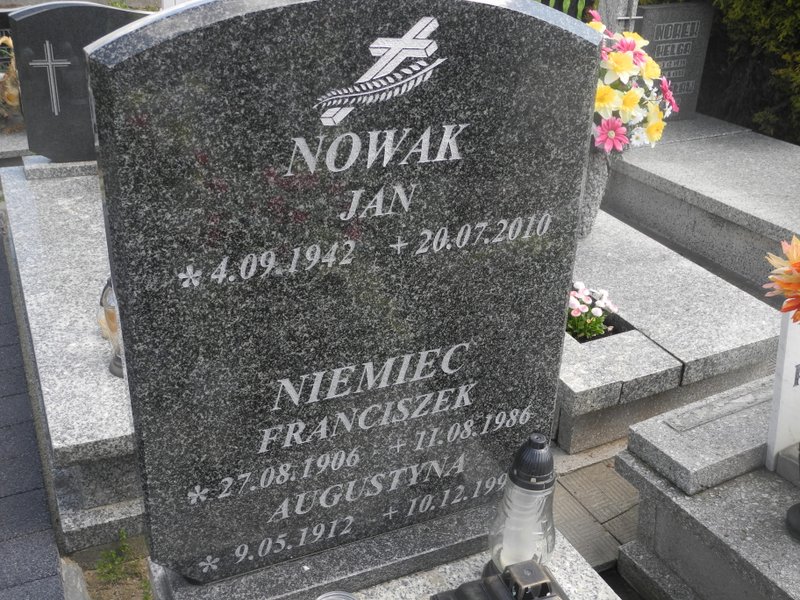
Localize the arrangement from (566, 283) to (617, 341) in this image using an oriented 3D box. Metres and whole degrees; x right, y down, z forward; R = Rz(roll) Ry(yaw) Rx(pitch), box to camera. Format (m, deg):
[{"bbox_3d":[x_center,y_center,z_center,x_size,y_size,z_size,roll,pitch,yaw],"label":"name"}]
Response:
[{"bbox_3d":[0.545,0.028,2.500,0.155,0.135,0.145,8,26,12],"label":"arrangement"}]

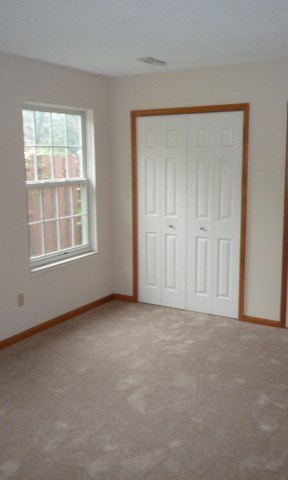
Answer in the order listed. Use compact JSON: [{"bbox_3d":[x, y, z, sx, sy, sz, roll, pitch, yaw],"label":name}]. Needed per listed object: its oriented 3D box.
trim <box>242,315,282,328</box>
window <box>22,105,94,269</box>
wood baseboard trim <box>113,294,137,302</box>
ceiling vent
[{"bbox_3d":[1.155,0.792,4.503,0.370,0.065,0.018,5,12,32],"label":"trim"},{"bbox_3d":[-0.801,-0.530,4.537,0.100,1.490,0.970,5,12,32],"label":"window"},{"bbox_3d":[-0.224,0.663,5.354,0.260,0.065,0.018,5,12,32],"label":"wood baseboard trim"},{"bbox_3d":[0.077,-1.599,4.153,0.135,0.025,0.360,5,12,32],"label":"ceiling vent"}]

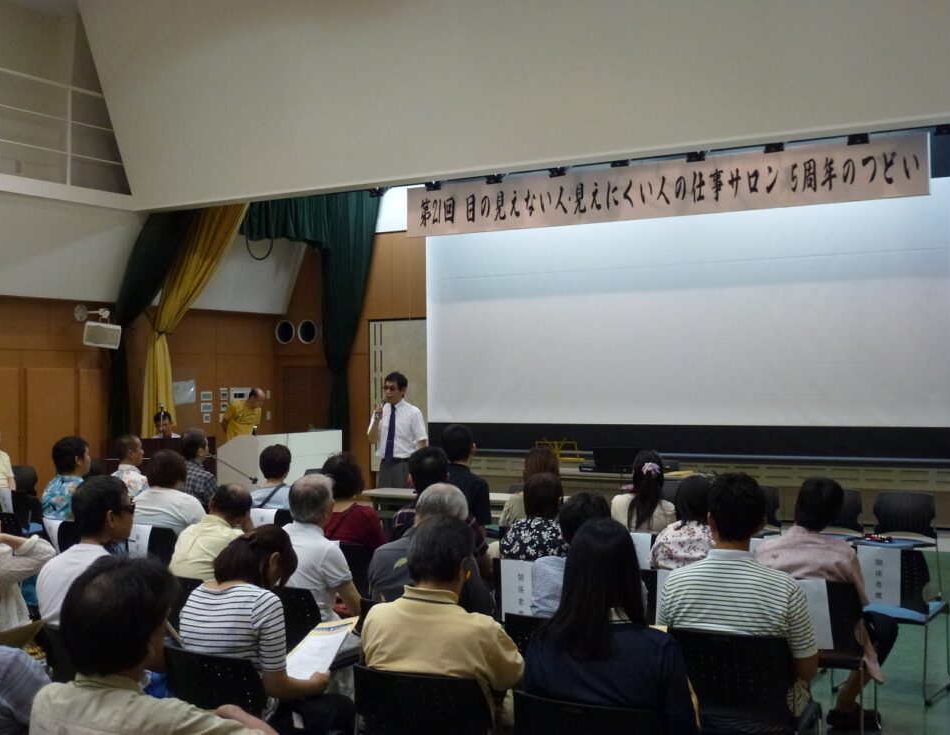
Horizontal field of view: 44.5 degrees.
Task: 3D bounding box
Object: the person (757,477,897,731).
[{"bbox_3d":[1.576,1.095,5.313,0.510,1.200,0.740,-1,-1,31],"label":"person"}]

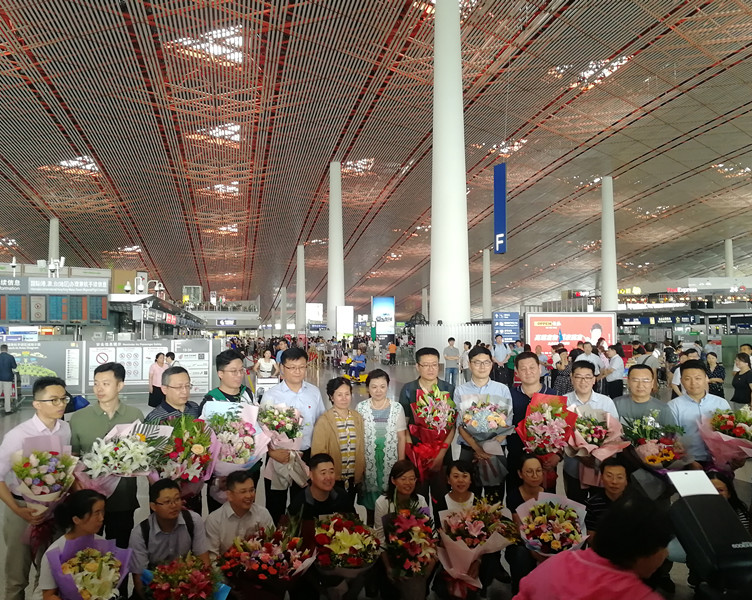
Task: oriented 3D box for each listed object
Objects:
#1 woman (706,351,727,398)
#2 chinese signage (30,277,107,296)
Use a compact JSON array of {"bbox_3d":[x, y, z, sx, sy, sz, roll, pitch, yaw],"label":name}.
[{"bbox_3d":[5.650,1.642,10.400,0.460,1.580,0.330,-3,-4,40],"label":"woman"},{"bbox_3d":[-11.081,-0.487,22.500,2.650,0.580,0.150,0,-3,-14],"label":"chinese signage"}]

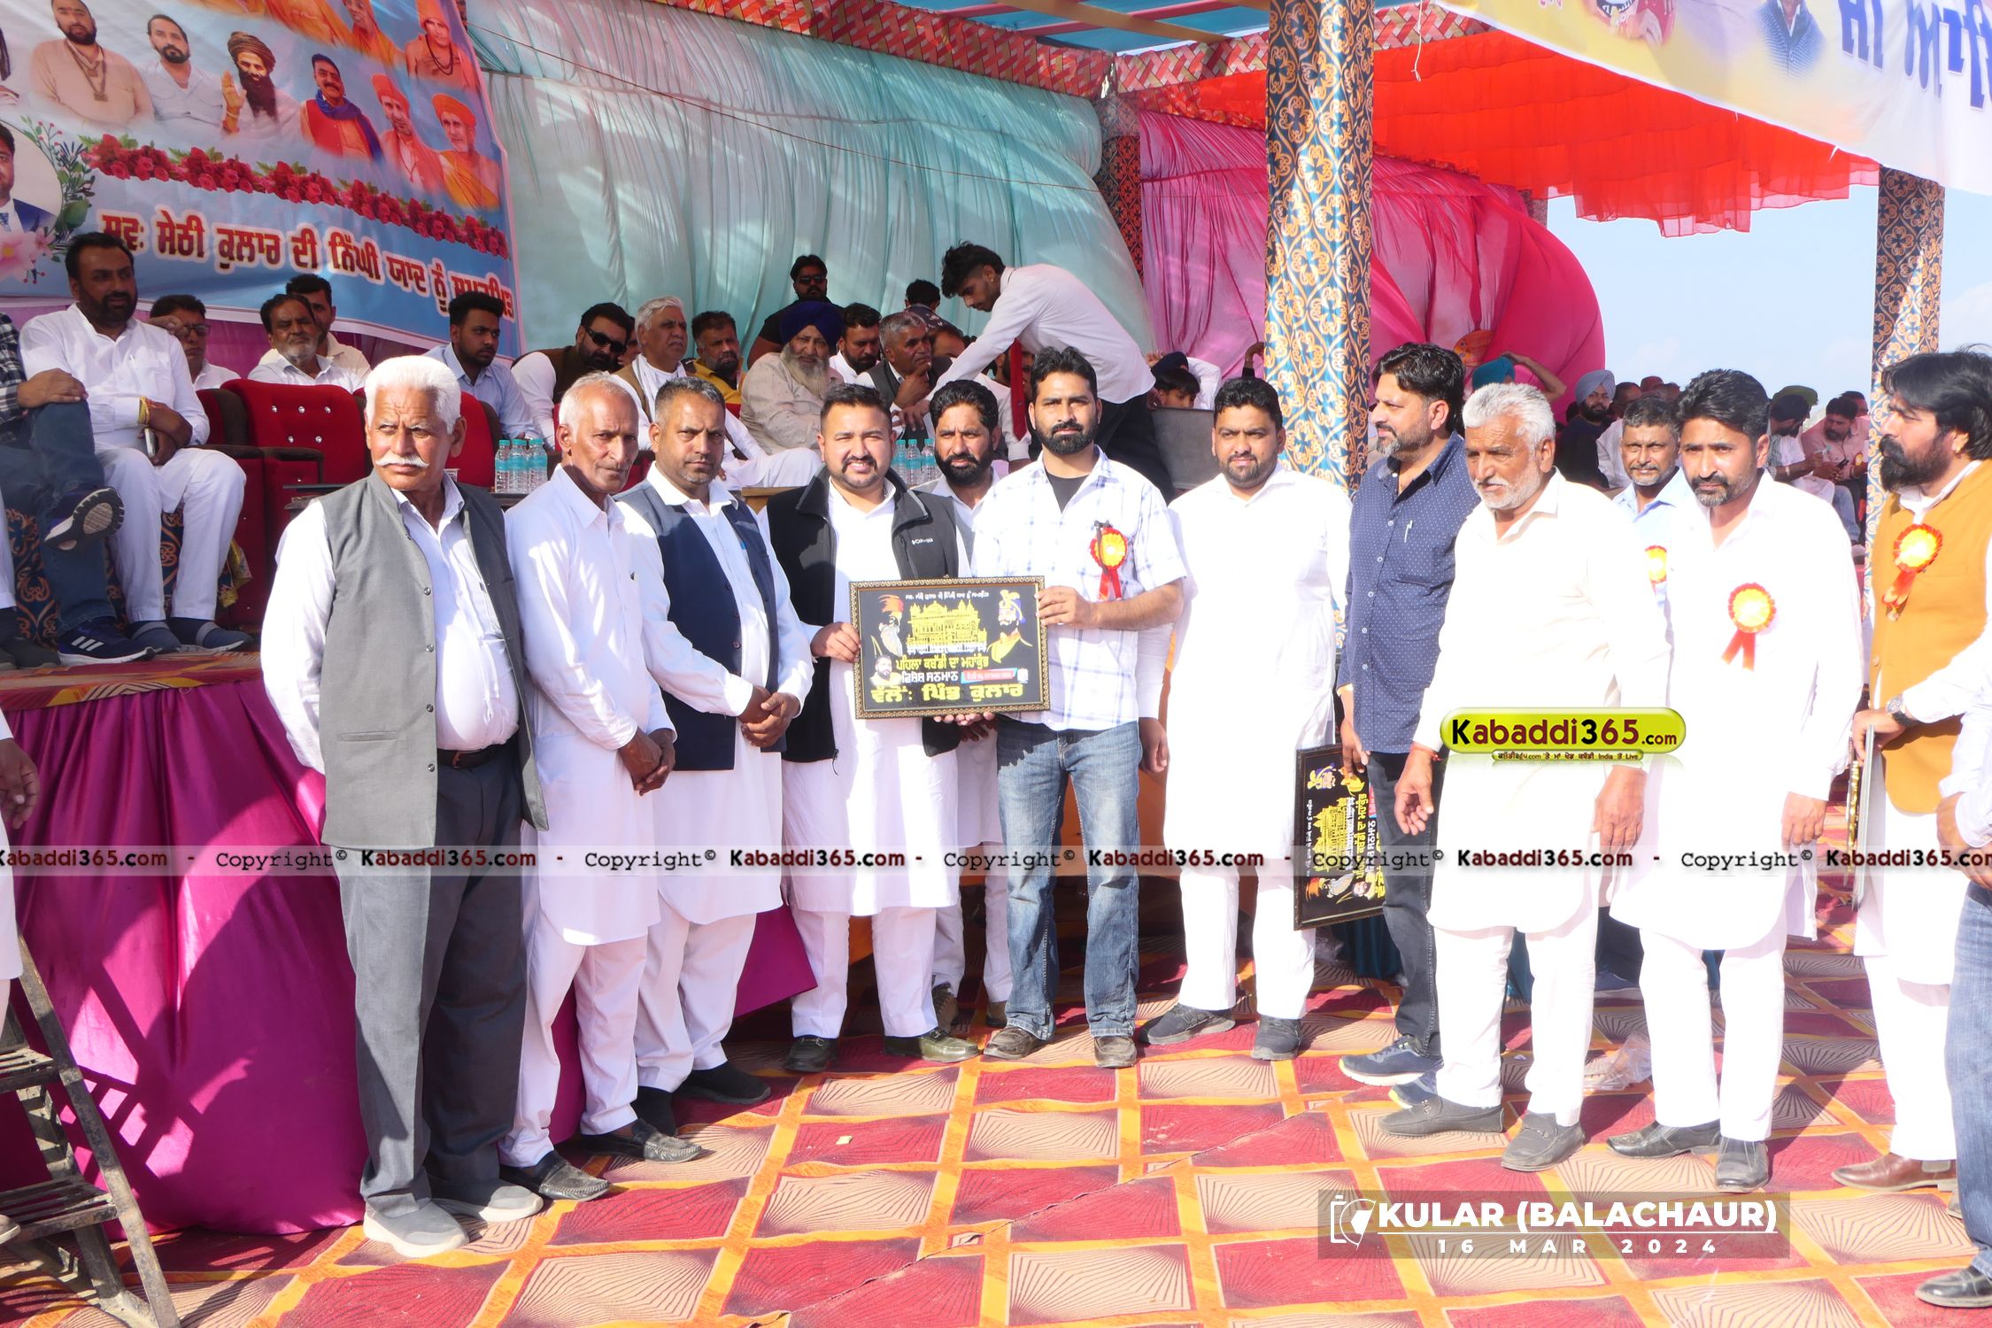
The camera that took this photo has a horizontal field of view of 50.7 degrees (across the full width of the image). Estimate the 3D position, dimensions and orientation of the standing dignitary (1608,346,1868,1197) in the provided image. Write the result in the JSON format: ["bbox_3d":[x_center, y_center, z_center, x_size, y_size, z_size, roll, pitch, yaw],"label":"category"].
[{"bbox_3d":[1.600,0.237,4.562,0.560,1.730,0.400,4,6,33],"label":"standing dignitary"}]

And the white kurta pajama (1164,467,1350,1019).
[{"bbox_3d":[0.679,0.211,5.474,0.520,1.440,0.350,2,7,22],"label":"white kurta pajama"}]

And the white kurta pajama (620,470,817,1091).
[{"bbox_3d":[-0.674,0.284,4.989,0.500,1.440,0.380,-6,9,-43],"label":"white kurta pajama"}]

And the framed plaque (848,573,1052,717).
[{"bbox_3d":[-0.111,-0.037,5.050,0.475,0.325,0.025,-2,-3,-6],"label":"framed plaque"}]

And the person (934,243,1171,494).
[{"bbox_3d":[0.219,-0.887,7.900,0.850,1.360,0.520,-2,8,-10],"label":"person"}]

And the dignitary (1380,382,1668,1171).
[{"bbox_3d":[1.180,0.228,4.712,0.600,1.720,0.430,5,7,43],"label":"dignitary"}]

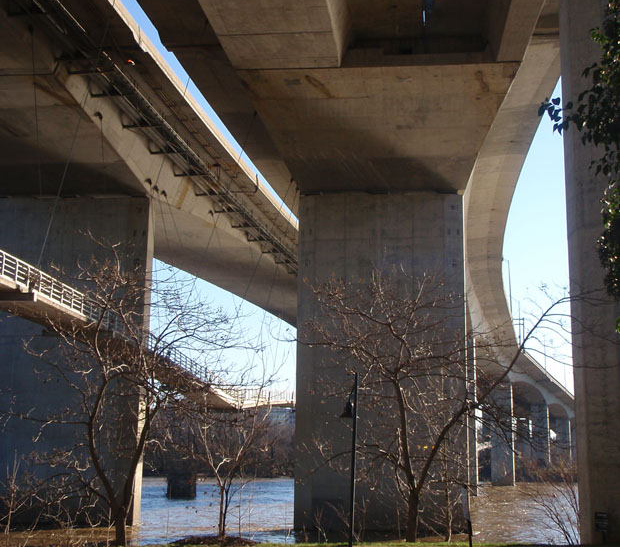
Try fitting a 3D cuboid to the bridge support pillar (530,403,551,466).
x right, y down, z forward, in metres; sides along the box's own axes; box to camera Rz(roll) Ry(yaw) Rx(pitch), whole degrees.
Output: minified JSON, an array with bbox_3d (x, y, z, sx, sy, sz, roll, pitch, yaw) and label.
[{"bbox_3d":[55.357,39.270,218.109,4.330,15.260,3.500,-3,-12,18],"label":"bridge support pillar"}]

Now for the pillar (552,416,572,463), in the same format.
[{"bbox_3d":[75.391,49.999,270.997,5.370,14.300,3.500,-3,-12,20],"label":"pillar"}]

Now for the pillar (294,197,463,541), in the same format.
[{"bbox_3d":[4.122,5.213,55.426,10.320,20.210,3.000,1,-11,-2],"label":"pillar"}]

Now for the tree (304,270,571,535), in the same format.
[{"bbox_3d":[3.135,3.274,22.631,5.980,6.520,5.400,1,-11,0],"label":"tree"}]

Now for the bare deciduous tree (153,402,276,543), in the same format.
[{"bbox_3d":[-2.319,4.917,22.826,2.970,3.370,2.600,1,-11,0],"label":"bare deciduous tree"}]

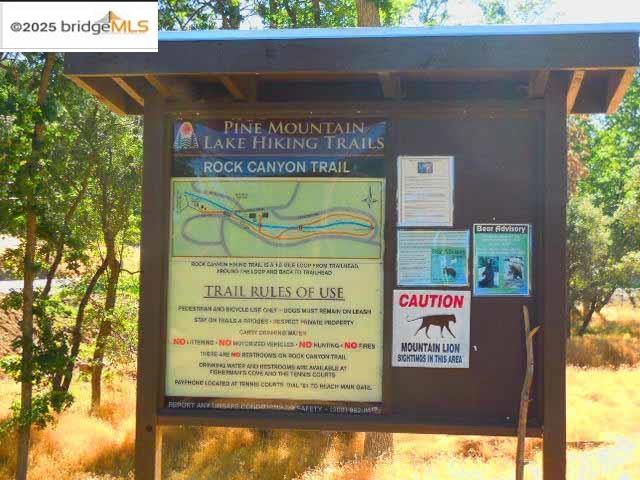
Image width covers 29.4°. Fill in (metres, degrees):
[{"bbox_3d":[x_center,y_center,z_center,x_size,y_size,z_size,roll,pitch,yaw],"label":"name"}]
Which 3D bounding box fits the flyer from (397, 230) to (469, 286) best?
[{"bbox_3d":[0.454,0.073,4.882,0.285,0.223,0.010,0,-3,9],"label":"flyer"}]

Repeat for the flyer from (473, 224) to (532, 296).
[{"bbox_3d":[0.724,0.081,4.839,0.223,0.285,0.010,0,-3,9],"label":"flyer"}]

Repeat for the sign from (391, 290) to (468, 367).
[{"bbox_3d":[0.445,0.356,4.868,0.307,0.306,0.010,0,-3,9],"label":"sign"}]

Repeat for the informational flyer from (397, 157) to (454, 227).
[{"bbox_3d":[0.424,-0.194,4.902,0.225,0.280,0.010,0,-3,9],"label":"informational flyer"}]

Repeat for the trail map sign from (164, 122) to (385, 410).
[{"bbox_3d":[-0.183,0.096,4.982,0.896,1.188,0.020,0,-3,9],"label":"trail map sign"}]

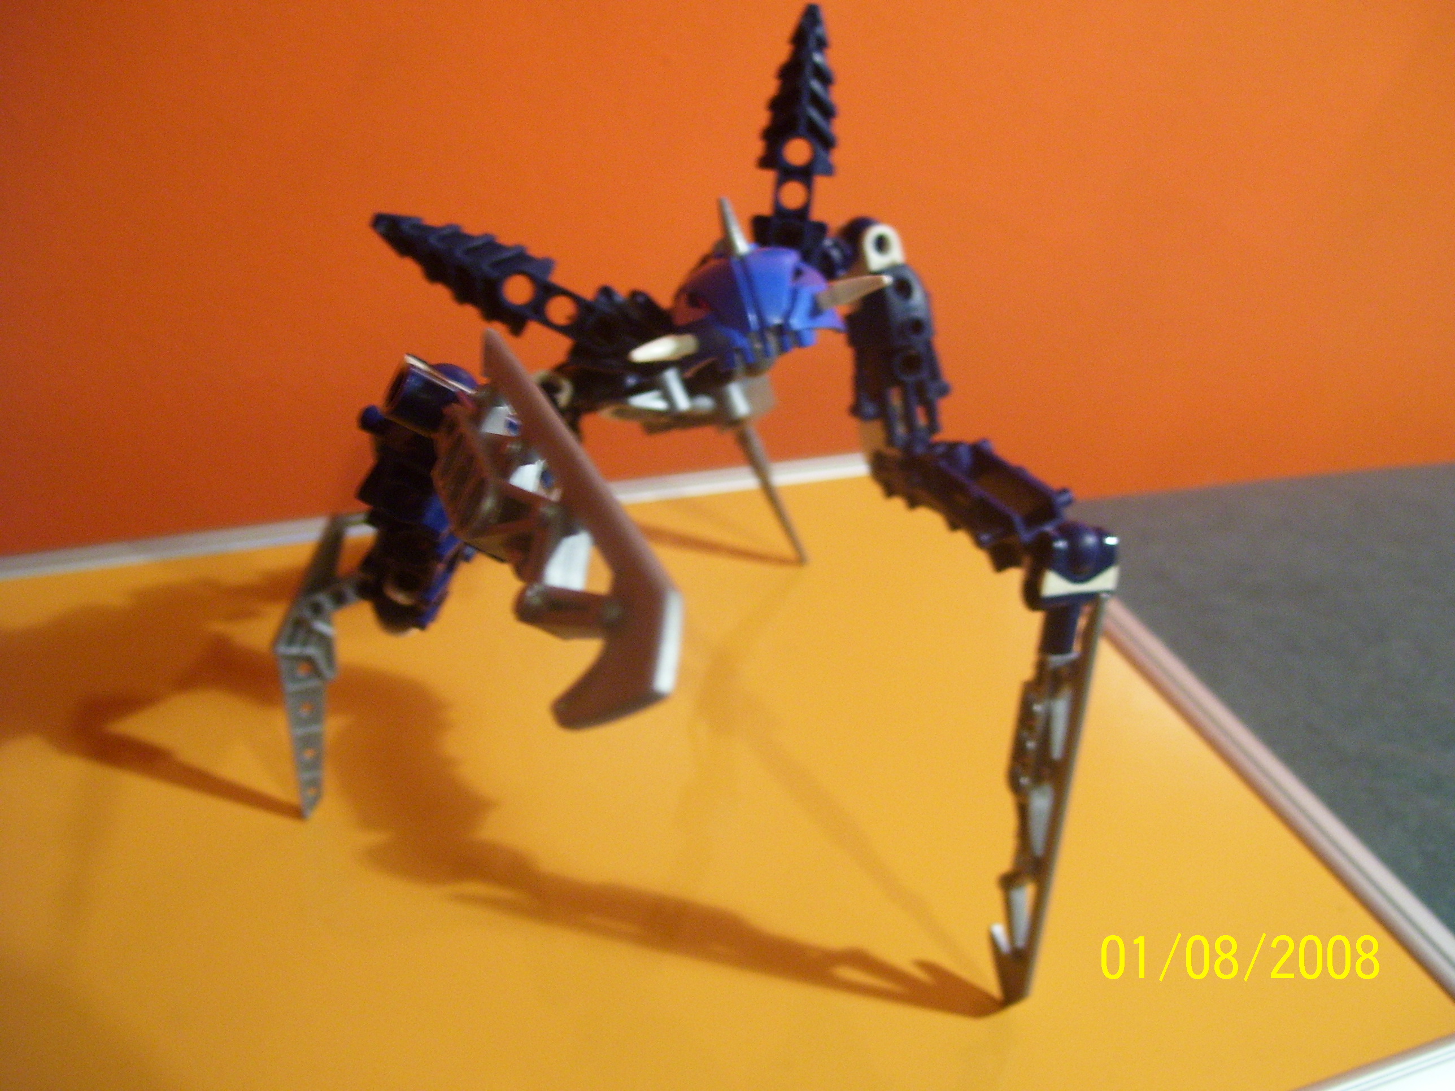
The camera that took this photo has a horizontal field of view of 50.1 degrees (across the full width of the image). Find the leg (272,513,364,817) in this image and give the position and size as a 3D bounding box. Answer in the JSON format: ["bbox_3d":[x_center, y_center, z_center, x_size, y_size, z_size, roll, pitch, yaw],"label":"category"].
[{"bbox_3d":[-0.073,0.021,0.277,0.017,0.055,0.018,6,-10,-11],"label":"leg"}]

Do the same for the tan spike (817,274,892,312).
[{"bbox_3d":[0.021,-0.043,0.263,0.014,0.004,0.004,-19,41,-14],"label":"tan spike"}]

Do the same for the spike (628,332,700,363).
[{"bbox_3d":[-0.010,-0.033,0.257,0.013,0.004,0.004,-15,41,-25],"label":"spike"}]

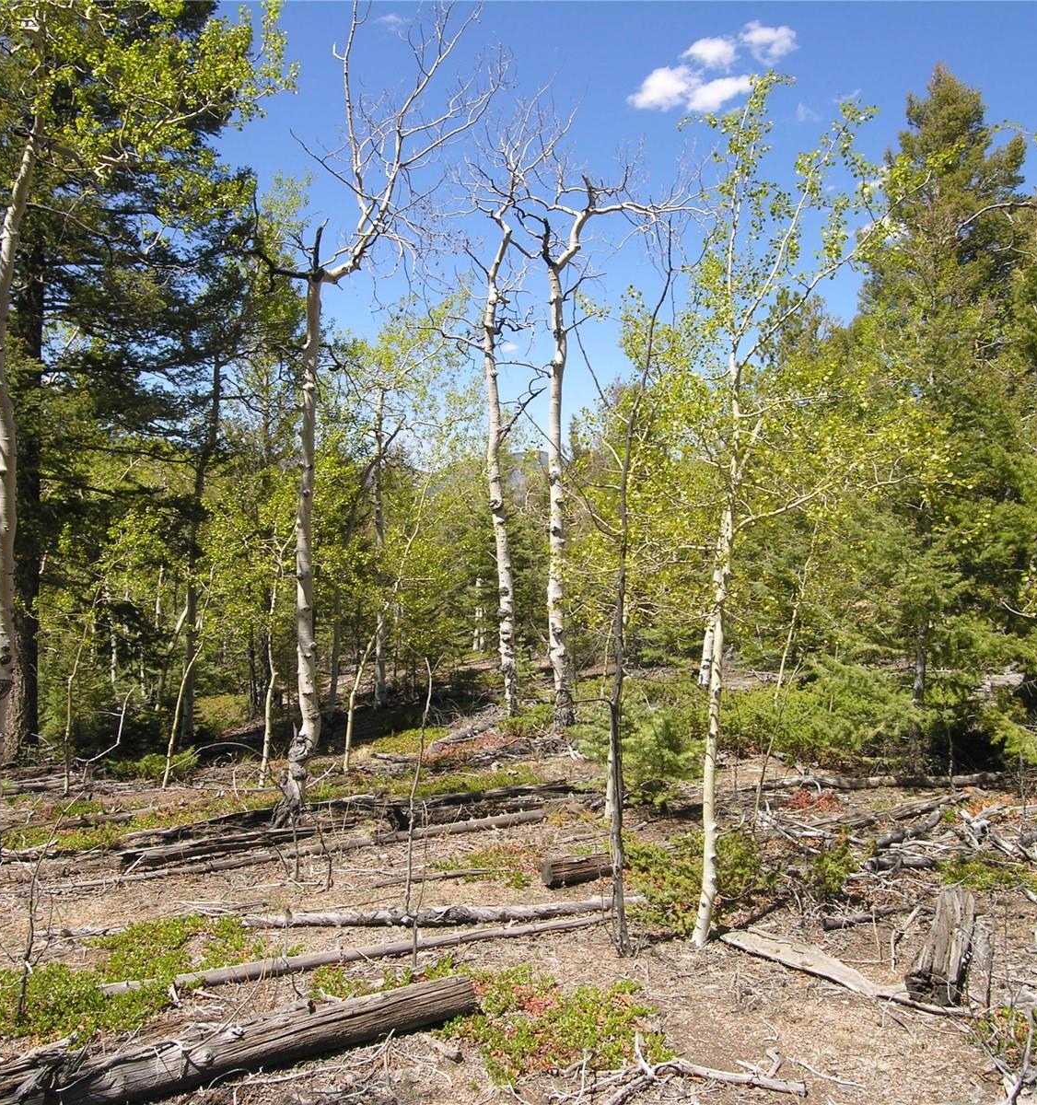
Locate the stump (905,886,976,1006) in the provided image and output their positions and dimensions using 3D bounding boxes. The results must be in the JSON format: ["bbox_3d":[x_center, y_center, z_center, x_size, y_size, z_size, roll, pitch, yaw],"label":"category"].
[{"bbox_3d":[1.672,1.535,4.050,0.250,0.430,0.200,0,0,0],"label":"stump"}]

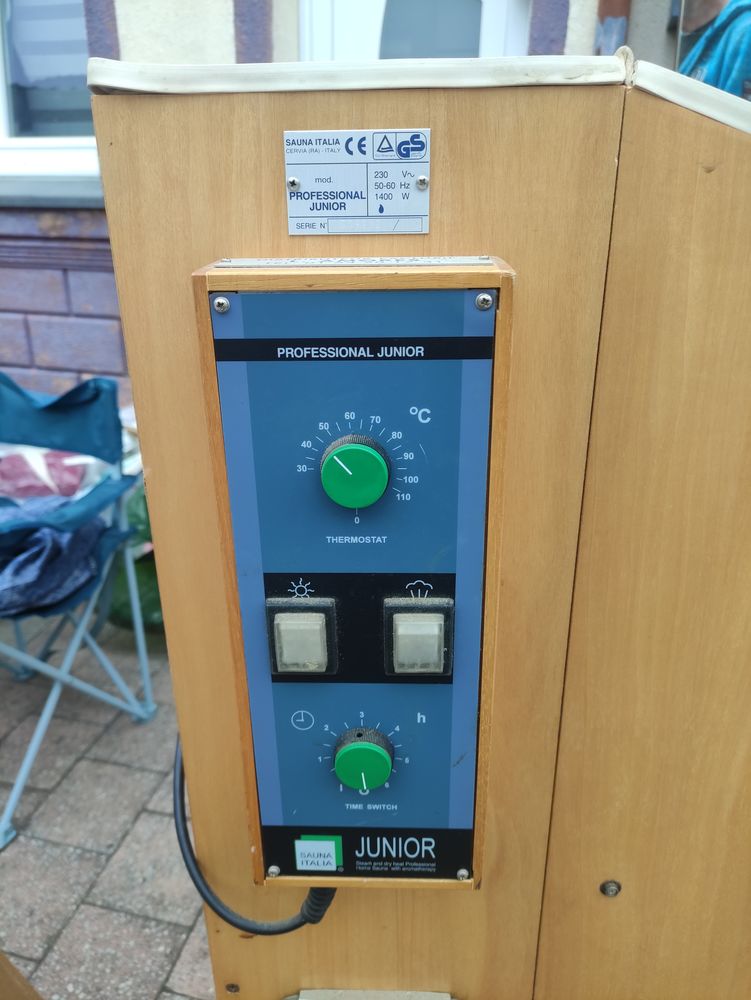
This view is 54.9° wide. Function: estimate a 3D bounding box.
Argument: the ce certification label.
[{"bbox_3d":[-0.007,-0.135,0.309,0.061,0.041,0.002,0,21,2],"label":"ce certification label"}]

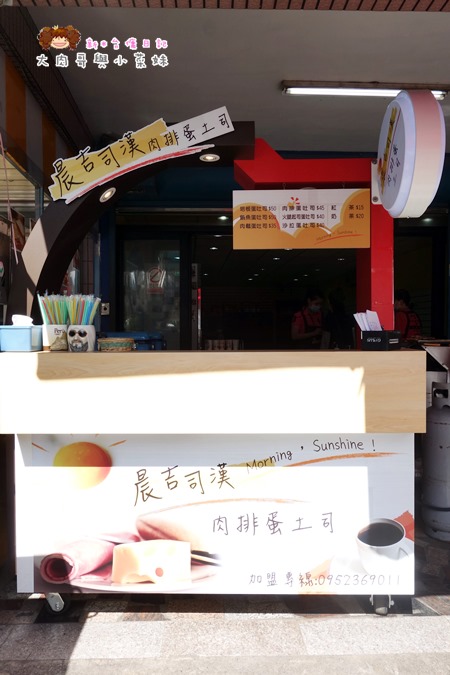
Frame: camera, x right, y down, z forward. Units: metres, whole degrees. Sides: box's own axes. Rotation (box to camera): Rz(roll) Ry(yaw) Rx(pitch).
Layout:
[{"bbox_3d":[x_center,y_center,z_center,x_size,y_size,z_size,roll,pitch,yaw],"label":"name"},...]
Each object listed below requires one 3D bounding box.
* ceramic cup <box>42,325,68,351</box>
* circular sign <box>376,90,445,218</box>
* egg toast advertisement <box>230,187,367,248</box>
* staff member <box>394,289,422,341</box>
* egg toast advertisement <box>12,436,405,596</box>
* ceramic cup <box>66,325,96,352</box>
[{"bbox_3d":[-0.655,0.003,2.030,0.096,0.101,0.096,0,1,0],"label":"ceramic cup"},{"bbox_3d":[0.698,-0.685,1.985,0.130,0.452,0.452,0,1,4],"label":"circular sign"},{"bbox_3d":[0.324,-0.503,2.230,0.581,0.250,0.012,0,1,1],"label":"egg toast advertisement"},{"bbox_3d":[1.896,0.244,5.608,0.400,1.511,0.460,0,1,30],"label":"staff member"},{"bbox_3d":[-0.045,0.665,1.988,1.506,0.609,0.020,0,1,1],"label":"egg toast advertisement"},{"bbox_3d":[-0.550,0.004,2.020,0.104,0.104,0.100,0,1,0],"label":"ceramic cup"}]

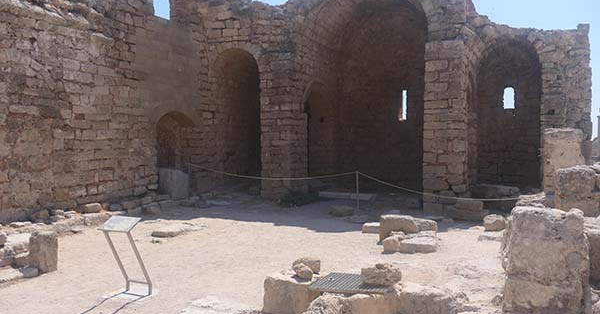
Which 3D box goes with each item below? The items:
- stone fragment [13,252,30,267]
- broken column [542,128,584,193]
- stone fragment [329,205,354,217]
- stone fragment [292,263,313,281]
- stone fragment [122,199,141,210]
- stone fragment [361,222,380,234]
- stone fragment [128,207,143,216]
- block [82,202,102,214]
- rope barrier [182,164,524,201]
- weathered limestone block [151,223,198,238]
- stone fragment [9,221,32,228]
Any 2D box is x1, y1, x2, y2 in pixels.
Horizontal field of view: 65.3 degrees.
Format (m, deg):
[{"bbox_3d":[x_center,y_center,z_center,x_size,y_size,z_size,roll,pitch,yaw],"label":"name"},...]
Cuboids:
[{"bbox_3d":[-3.912,1.457,6.616,0.234,0.146,0.199,-1,3,-25],"label":"stone fragment"},{"bbox_3d":[4.923,0.206,8.756,0.670,1.425,0.500,1,2,18],"label":"broken column"},{"bbox_3d":[0.823,1.067,9.331,0.440,0.190,0.330,0,3,23],"label":"stone fragment"},{"bbox_3d":[0.033,1.221,4.978,0.177,0.142,0.150,1,3,25],"label":"stone fragment"},{"bbox_3d":[-3.562,1.013,9.903,0.360,0.200,0.280,0,3,23],"label":"stone fragment"},{"bbox_3d":[1.366,1.318,8.873,0.430,0.140,0.380,1,2,18],"label":"stone fragment"},{"bbox_3d":[-3.756,1.227,10.736,0.260,0.190,0.280,1,2,18],"label":"stone fragment"},{"bbox_3d":[-4.566,1.141,10.344,0.360,0.190,0.280,1,2,18],"label":"block"},{"bbox_3d":[0.950,0.816,11.656,8.969,1.000,0.250,1,3,22],"label":"rope barrier"},{"bbox_3d":[-2.068,1.218,7.879,0.760,0.120,0.620,0,3,15],"label":"weathered limestone block"},{"bbox_3d":[-4.633,1.121,7.842,0.360,0.090,0.280,0,3,23],"label":"stone fragment"}]

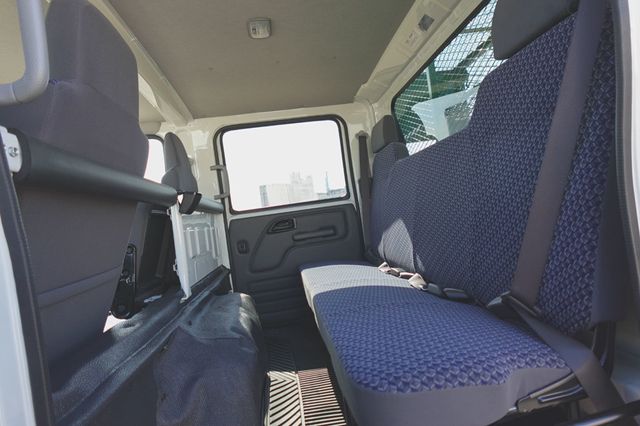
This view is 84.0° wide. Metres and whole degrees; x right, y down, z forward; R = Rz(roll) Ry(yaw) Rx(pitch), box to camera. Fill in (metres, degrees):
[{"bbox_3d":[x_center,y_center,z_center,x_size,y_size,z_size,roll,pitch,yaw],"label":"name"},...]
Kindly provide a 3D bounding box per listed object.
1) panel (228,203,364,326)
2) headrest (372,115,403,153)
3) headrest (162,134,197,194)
[{"bbox_3d":[-0.106,0.279,1.891,0.705,0.580,0.070,-8,-1,-6],"label":"panel"},{"bbox_3d":[0.328,-0.384,1.740,0.090,0.135,0.220,-1,-2,-6],"label":"headrest"},{"bbox_3d":[-0.567,-0.195,1.445,0.095,0.235,0.235,-4,-2,-6],"label":"headrest"}]

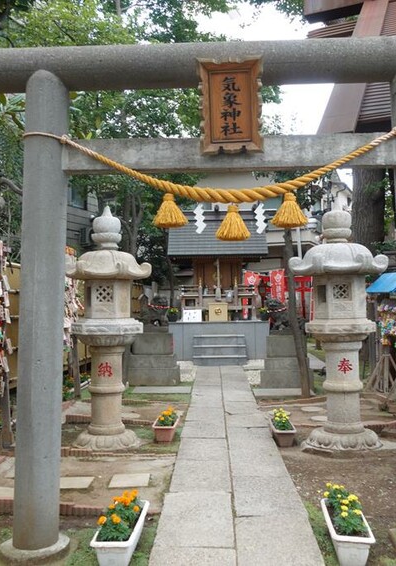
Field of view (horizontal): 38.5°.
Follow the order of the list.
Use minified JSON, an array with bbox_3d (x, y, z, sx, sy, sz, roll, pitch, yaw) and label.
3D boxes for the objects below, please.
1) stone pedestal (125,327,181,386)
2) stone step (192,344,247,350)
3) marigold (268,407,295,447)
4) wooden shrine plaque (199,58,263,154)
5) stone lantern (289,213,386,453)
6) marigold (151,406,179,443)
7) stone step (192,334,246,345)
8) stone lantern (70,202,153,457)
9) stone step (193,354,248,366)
[{"bbox_3d":[-0.781,1.249,10.056,0.880,1.020,0.800,-1,-1,2],"label":"stone pedestal"},{"bbox_3d":[0.484,1.526,12.565,1.150,0.190,0.320,-1,-1,2],"label":"stone step"},{"bbox_3d":[0.882,1.487,5.950,0.240,0.350,0.640,-1,-1,1],"label":"marigold"},{"bbox_3d":[0.200,-1.047,3.386,0.380,0.525,0.120,-1,10,2],"label":"wooden shrine plaque"},{"bbox_3d":[1.474,0.429,5.923,1.030,2.450,0.920,-1,-1,7],"label":"stone lantern"},{"bbox_3d":[-0.350,1.516,6.196,0.245,0.330,0.620,-1,-1,2],"label":"marigold"},{"bbox_3d":[0.488,1.337,12.869,1.150,0.200,0.320,-1,-1,2],"label":"stone step"},{"bbox_3d":[-0.971,0.427,6.144,0.990,2.520,0.900,-1,-1,2],"label":"stone lantern"},{"bbox_3d":[0.484,1.701,12.282,1.150,0.180,0.320,-1,-1,2],"label":"stone step"}]

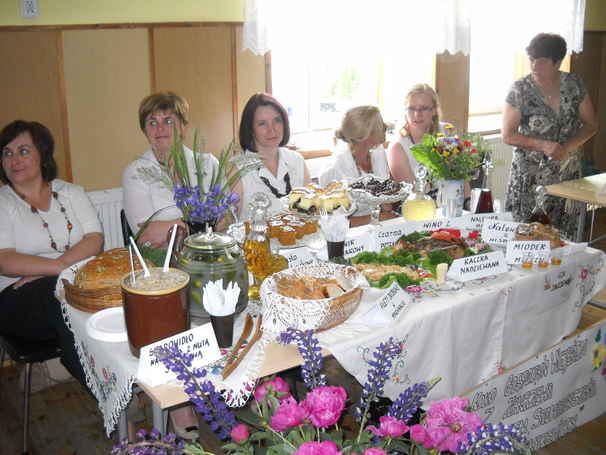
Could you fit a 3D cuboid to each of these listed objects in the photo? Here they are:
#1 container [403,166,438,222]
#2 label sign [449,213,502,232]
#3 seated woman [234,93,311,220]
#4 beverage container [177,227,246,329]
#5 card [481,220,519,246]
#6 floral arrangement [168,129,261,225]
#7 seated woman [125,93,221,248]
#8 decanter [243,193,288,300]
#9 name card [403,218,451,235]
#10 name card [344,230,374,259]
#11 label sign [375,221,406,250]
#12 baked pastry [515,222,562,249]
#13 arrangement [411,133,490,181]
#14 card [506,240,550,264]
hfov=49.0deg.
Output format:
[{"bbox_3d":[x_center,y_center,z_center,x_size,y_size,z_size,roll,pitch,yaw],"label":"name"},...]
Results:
[{"bbox_3d":[0.561,-0.159,3.199,0.155,0.255,0.155,-1,16,0],"label":"container"},{"bbox_3d":[0.828,-0.035,3.058,0.200,0.090,0.070,-4,16,-9],"label":"label sign"},{"bbox_3d":[-0.079,0.083,2.982,0.470,1.317,0.700,-8,17,-27],"label":"seated woman"},{"bbox_3d":[-0.272,0.132,2.002,0.222,0.267,0.222,-1,15,0],"label":"beverage container"},{"bbox_3d":[0.844,0.019,2.721,0.200,0.100,0.060,5,16,19],"label":"card"},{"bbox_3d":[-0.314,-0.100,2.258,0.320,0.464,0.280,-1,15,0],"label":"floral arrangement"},{"bbox_3d":[-0.509,0.150,2.860,0.480,1.360,0.700,-5,17,-11],"label":"seated woman"},{"bbox_3d":[-0.134,0.049,2.179,0.145,0.335,0.145,-1,15,0],"label":"decanter"},{"bbox_3d":[0.525,0.006,2.837,0.230,0.070,0.065,-7,16,-24],"label":"name card"},{"bbox_3d":[0.173,0.067,2.591,0.210,0.084,0.070,-11,18,-36],"label":"name card"},{"bbox_3d":[0.369,0.033,2.834,0.160,0.100,0.065,-9,18,-25],"label":"label sign"},{"bbox_3d":[0.995,0.035,2.829,0.190,0.068,0.170,-6,17,-17],"label":"baked pastry"},{"bbox_3d":[0.711,-0.340,3.206,0.350,0.220,0.310,-1,16,0],"label":"arrangement"},{"bbox_3d":[0.874,0.090,2.604,0.166,0.094,0.065,-1,16,2],"label":"card"}]

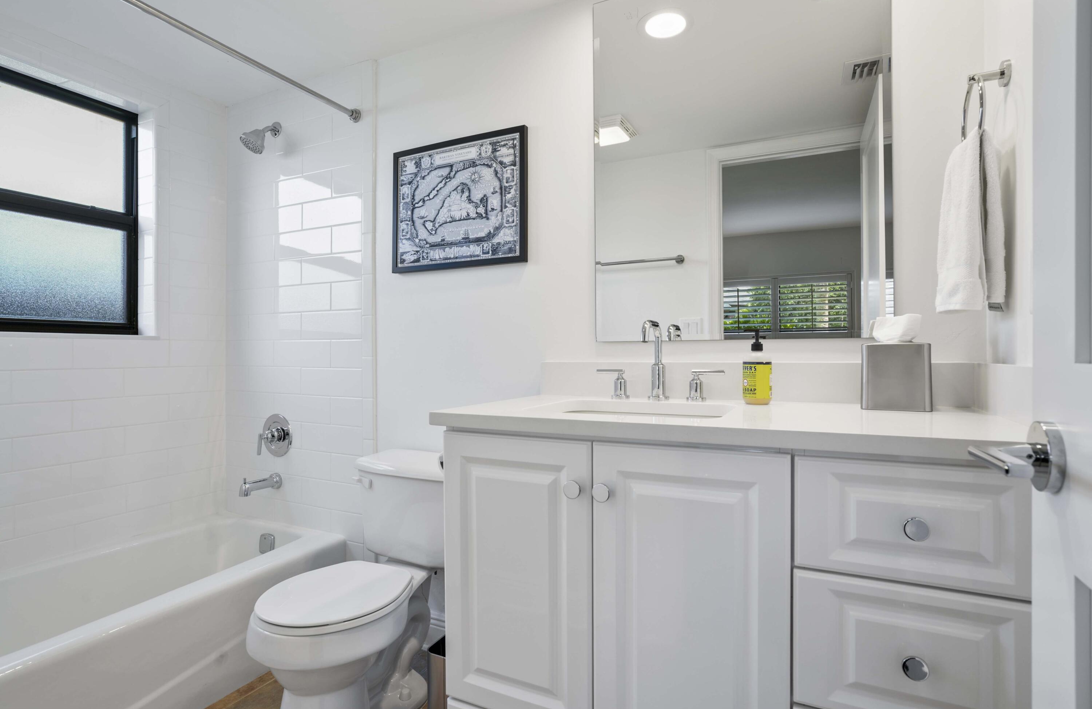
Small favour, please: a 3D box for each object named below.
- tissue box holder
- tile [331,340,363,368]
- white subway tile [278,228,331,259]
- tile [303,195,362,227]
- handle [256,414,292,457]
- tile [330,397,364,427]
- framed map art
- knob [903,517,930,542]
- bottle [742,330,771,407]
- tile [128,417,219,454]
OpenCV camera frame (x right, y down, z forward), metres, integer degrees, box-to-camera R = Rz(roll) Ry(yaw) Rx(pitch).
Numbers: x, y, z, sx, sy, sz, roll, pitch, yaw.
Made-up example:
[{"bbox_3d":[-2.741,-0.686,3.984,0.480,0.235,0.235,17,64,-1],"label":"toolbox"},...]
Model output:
[{"bbox_3d":[0.748,0.047,1.171,0.123,0.137,0.123,0,0,26],"label":"tissue box holder"},{"bbox_3d":[-0.747,-0.001,2.056,0.158,0.106,0.010,0,0,26],"label":"tile"},{"bbox_3d":[-0.947,-0.429,2.129,0.312,0.105,0.009,0,0,26],"label":"white subway tile"},{"bbox_3d":[-0.835,-0.552,2.123,0.318,0.108,0.009,0,0,26],"label":"tile"},{"bbox_3d":[-1.119,0.333,2.196,0.177,0.177,0.093,0,0,26],"label":"handle"},{"bbox_3d":[-0.747,0.215,2.057,0.158,0.106,0.010,0,0,26],"label":"tile"},{"bbox_3d":[-0.295,-0.492,1.800,0.525,0.420,0.020,0,0,26],"label":"framed map art"},{"bbox_3d":[0.553,0.259,0.817,0.035,0.035,0.027,0,0,26],"label":"knob"},{"bbox_3d":[0.524,0.032,1.353,0.067,0.186,0.067,0,0,11],"label":"bottle"},{"bbox_3d":[-1.506,0.322,2.180,0.010,0.107,0.315,0,0,26],"label":"tile"}]

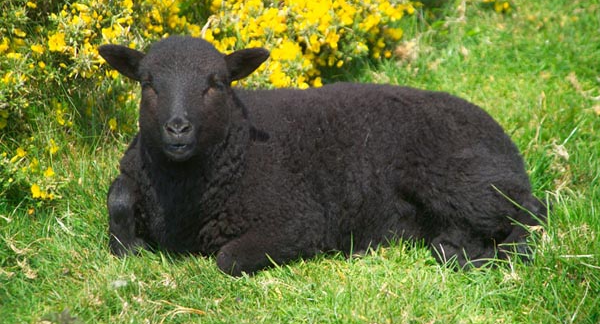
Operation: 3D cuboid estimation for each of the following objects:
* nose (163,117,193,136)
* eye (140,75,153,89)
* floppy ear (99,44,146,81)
[{"bbox_3d":[-0.182,-0.053,4.240,0.043,0.031,0.028,1,14,4],"label":"nose"},{"bbox_3d":[-0.236,-0.123,4.340,0.013,0.022,0.023,-12,18,-41],"label":"eye"},{"bbox_3d":[-0.276,-0.154,4.380,0.072,0.053,0.032,2,14,10],"label":"floppy ear"}]

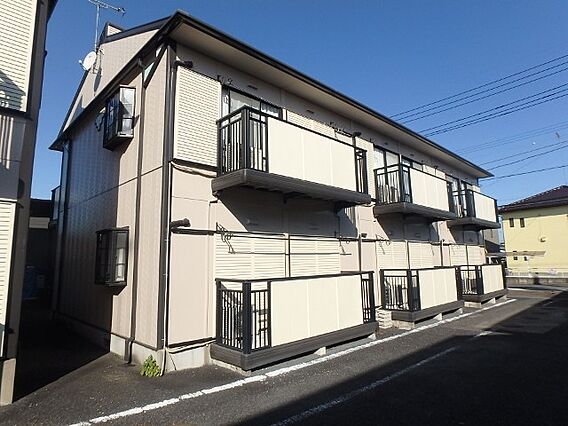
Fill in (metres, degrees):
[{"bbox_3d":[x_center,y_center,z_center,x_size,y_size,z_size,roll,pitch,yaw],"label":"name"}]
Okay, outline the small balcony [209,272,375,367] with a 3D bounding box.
[{"bbox_3d":[0.434,1.877,6.758,3.667,1.289,0.905,7,-11,-44],"label":"small balcony"}]

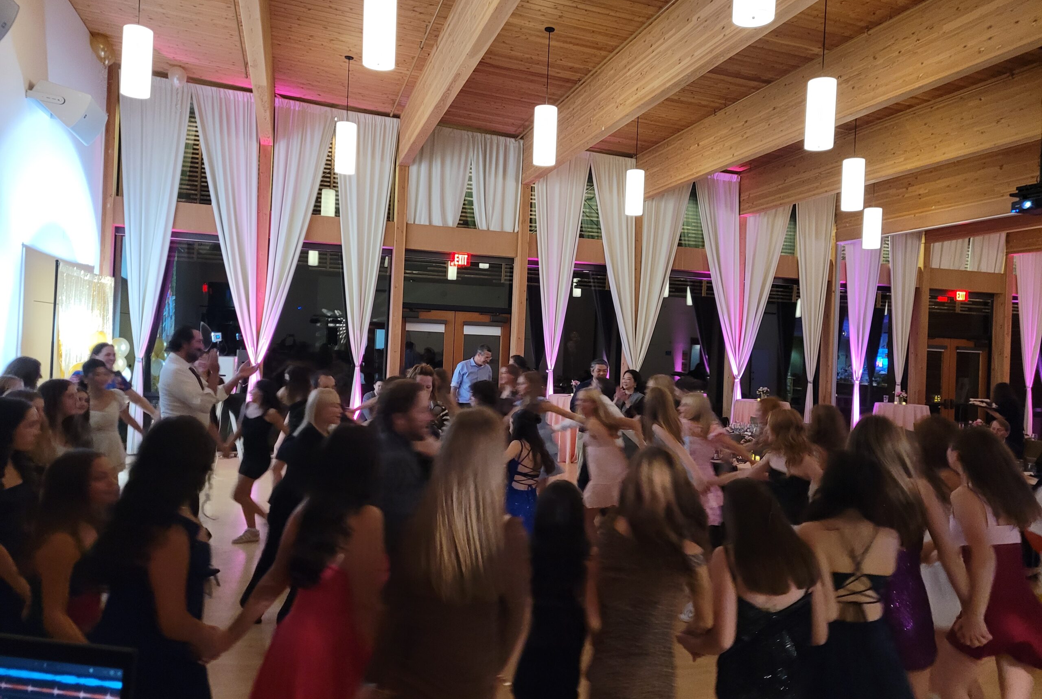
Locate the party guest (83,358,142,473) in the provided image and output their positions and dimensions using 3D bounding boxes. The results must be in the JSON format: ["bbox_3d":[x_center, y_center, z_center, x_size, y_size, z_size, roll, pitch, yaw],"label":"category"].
[{"bbox_3d":[-3.551,0.877,6.800,0.560,1.600,0.380,2,0,-40],"label":"party guest"}]

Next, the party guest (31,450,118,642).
[{"bbox_3d":[-1.553,1.029,2.701,0.380,1.371,0.400,2,0,-14],"label":"party guest"}]

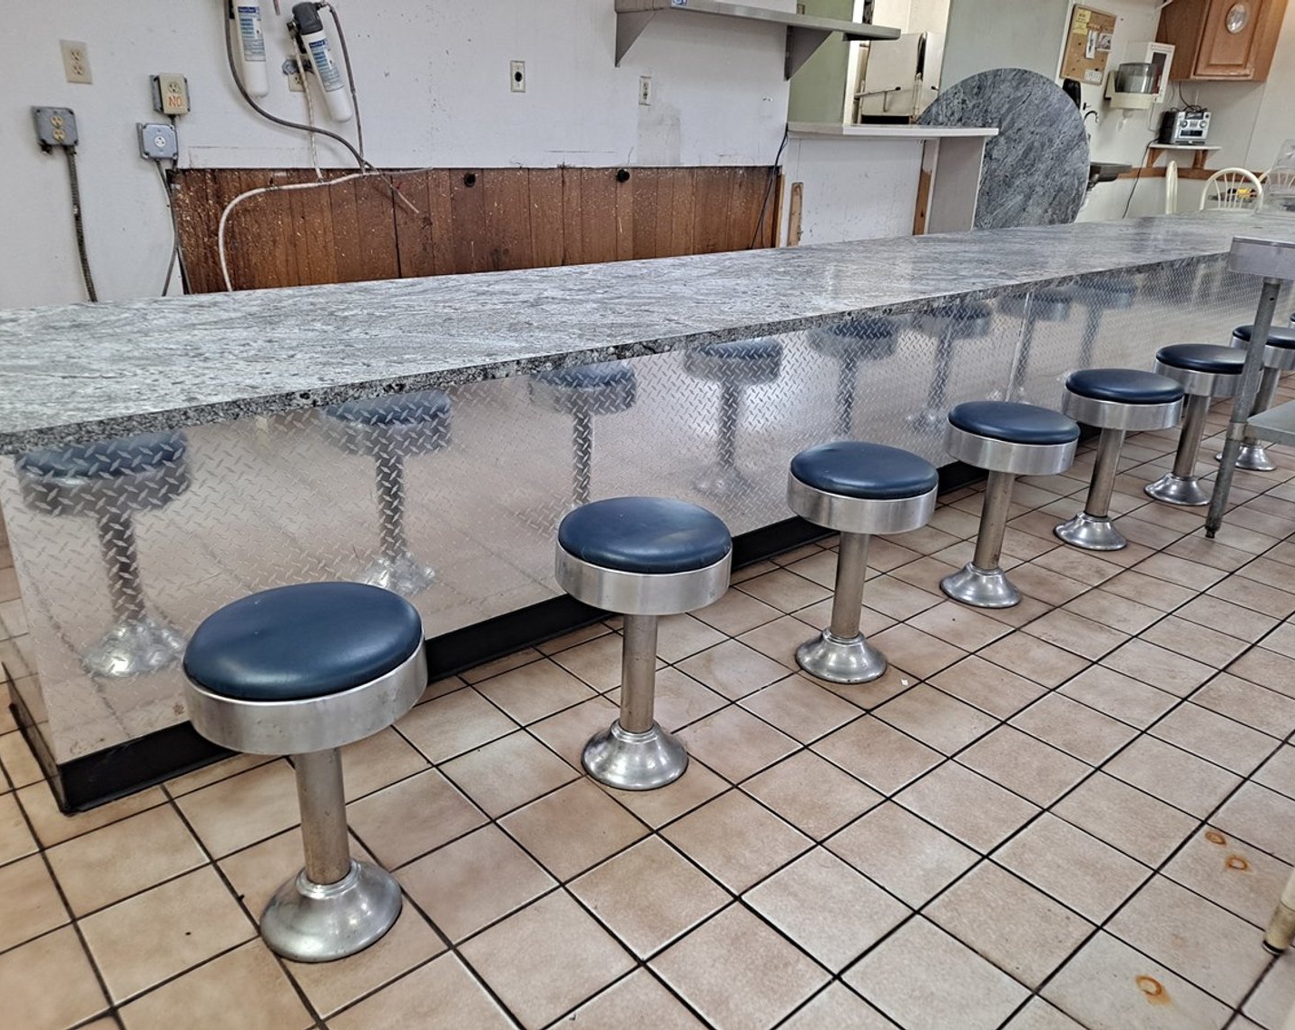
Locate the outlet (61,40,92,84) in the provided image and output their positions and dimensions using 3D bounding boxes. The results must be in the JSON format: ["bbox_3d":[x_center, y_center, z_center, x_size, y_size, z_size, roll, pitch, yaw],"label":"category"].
[{"bbox_3d":[-1.719,-1.363,2.986,0.070,0.114,0.010,-16,29,-39],"label":"outlet"}]

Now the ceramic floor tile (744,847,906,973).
[{"bbox_3d":[0.300,0.657,1.654,0.201,0.010,0.201,-16,29,-38],"label":"ceramic floor tile"}]

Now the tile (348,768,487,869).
[{"bbox_3d":[-0.421,0.548,1.794,0.200,0.010,0.200,-16,29,-39],"label":"tile"}]

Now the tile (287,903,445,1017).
[{"bbox_3d":[-0.453,0.671,1.559,0.204,0.010,0.204,-16,29,-38],"label":"tile"}]

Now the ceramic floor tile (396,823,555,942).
[{"bbox_3d":[-0.294,0.624,1.690,0.204,0.010,0.204,-16,29,-38],"label":"ceramic floor tile"}]

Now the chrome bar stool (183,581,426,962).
[{"bbox_3d":[-0.498,0.392,1.511,0.331,0.535,0.331,-16,29,-38],"label":"chrome bar stool"}]

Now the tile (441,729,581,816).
[{"bbox_3d":[-0.273,0.511,1.961,0.201,0.010,0.201,-16,29,-38],"label":"tile"}]

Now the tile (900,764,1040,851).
[{"bbox_3d":[0.609,0.556,1.889,0.200,0.010,0.200,-16,29,-39],"label":"tile"}]

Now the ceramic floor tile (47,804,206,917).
[{"bbox_3d":[-0.870,0.576,1.662,0.197,0.010,0.197,-16,28,-38],"label":"ceramic floor tile"}]

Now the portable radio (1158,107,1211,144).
[{"bbox_3d":[4.850,-3.491,8.950,0.300,0.270,0.260,3,22,0],"label":"portable radio"}]

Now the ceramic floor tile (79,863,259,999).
[{"bbox_3d":[-0.738,0.642,1.527,0.200,0.010,0.200,-16,29,-39],"label":"ceramic floor tile"}]

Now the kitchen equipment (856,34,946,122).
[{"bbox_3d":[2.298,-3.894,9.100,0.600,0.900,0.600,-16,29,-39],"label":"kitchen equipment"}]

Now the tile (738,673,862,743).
[{"bbox_3d":[0.342,0.435,2.205,0.201,0.010,0.201,-16,29,-38],"label":"tile"}]

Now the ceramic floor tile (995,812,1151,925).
[{"bbox_3d":[0.735,0.610,1.720,0.199,0.009,0.199,-16,28,-38],"label":"ceramic floor tile"}]

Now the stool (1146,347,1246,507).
[{"bbox_3d":[1.934,-0.317,3.502,0.326,0.524,0.326,-16,29,-38],"label":"stool"}]

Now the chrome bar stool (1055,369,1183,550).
[{"bbox_3d":[1.403,-0.161,3.021,0.320,0.503,0.320,-16,28,-38],"label":"chrome bar stool"}]

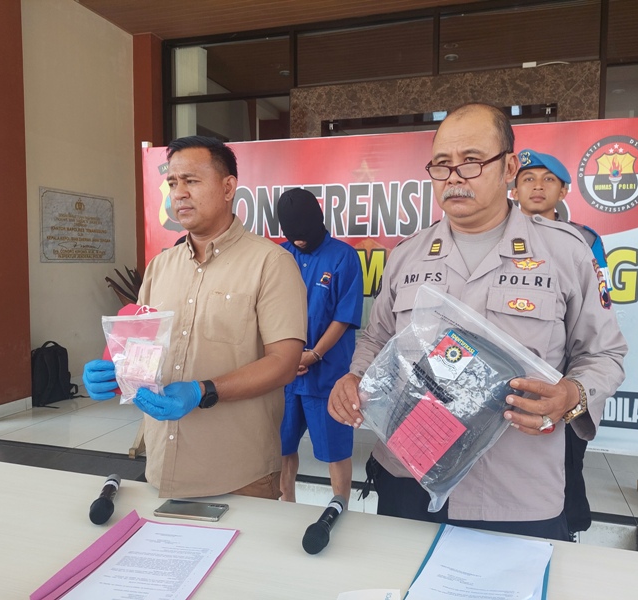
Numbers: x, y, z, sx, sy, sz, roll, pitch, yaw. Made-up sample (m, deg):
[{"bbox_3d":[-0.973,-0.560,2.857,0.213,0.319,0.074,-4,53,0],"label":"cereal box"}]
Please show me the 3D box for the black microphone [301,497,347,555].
[{"bbox_3d":[0.017,0.484,1.214,0.056,0.056,0.233,1,1,14],"label":"black microphone"}]

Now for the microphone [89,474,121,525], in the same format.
[{"bbox_3d":[-0.507,0.474,1.335,0.056,0.056,0.238,0,1,-12],"label":"microphone"}]

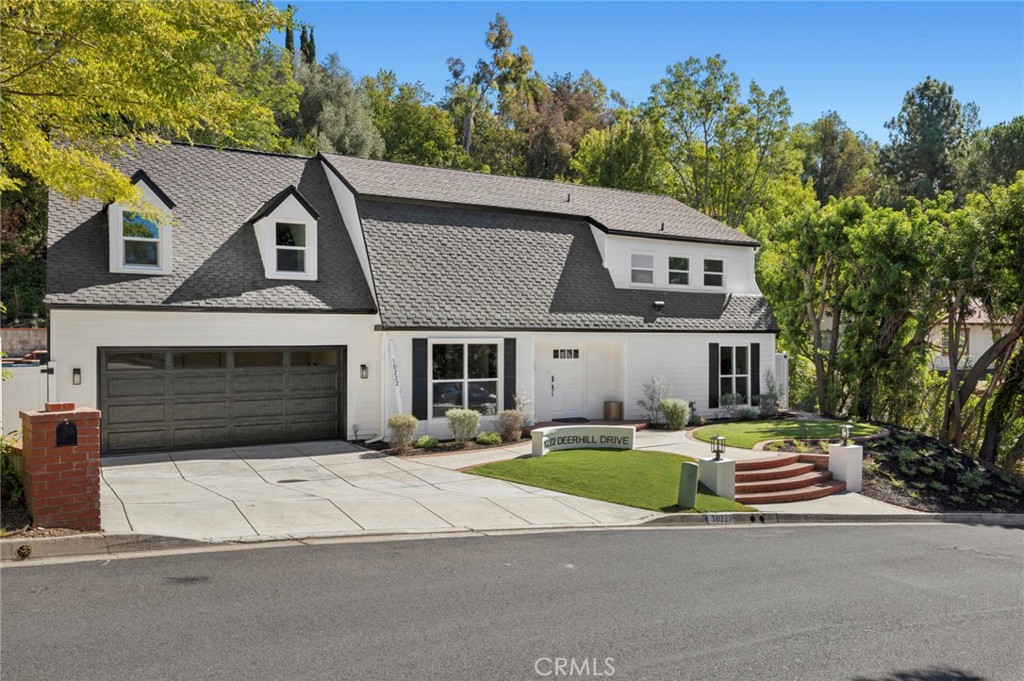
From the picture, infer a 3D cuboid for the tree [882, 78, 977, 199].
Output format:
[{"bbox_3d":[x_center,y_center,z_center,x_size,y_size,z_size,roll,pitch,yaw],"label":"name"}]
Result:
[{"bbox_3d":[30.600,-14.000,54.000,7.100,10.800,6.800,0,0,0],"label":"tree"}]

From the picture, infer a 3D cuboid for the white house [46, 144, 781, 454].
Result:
[{"bbox_3d":[-2.530,-1.560,22.670,19.400,7.650,10.800,0,0,-29],"label":"white house"}]

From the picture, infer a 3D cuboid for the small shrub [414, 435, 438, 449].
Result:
[{"bbox_3d":[-1.938,2.290,16.750,0.550,0.320,0.500,0,0,0],"label":"small shrub"}]

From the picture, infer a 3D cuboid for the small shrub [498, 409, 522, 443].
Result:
[{"bbox_3d":[-0.035,1.956,17.000,0.550,0.760,0.540,0,0,0],"label":"small shrub"}]

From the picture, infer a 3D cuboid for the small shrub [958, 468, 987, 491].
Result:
[{"bbox_3d":[9.037,2.728,14.500,0.550,0.430,0.520,0,0,0],"label":"small shrub"}]

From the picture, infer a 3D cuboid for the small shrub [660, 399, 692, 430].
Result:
[{"bbox_3d":[4.386,1.973,19.700,0.830,0.820,0.800,0,0,0],"label":"small shrub"}]

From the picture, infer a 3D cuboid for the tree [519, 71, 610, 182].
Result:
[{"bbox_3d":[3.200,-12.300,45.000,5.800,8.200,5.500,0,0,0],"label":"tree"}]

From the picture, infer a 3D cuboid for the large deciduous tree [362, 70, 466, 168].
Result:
[{"bbox_3d":[-5.000,-8.900,38.000,5.500,10.000,5.500,0,0,0],"label":"large deciduous tree"}]

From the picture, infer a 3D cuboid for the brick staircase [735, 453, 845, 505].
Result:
[{"bbox_3d":[5.120,2.700,14.370,3.100,0.620,1.400,0,0,-29],"label":"brick staircase"}]

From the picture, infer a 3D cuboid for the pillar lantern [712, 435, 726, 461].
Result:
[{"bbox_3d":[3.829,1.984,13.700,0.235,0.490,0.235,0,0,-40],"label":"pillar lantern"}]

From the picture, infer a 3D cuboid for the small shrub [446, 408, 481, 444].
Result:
[{"bbox_3d":[-1.096,1.932,16.700,0.760,0.790,0.700,0,0,0],"label":"small shrub"}]

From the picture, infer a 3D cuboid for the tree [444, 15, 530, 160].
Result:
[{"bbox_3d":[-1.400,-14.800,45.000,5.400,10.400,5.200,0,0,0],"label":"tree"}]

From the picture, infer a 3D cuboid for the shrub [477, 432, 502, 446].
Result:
[{"bbox_3d":[-0.527,2.318,17.300,0.620,0.330,0.550,0,0,0],"label":"shrub"}]

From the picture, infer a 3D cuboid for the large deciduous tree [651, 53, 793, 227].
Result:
[{"bbox_3d":[10.158,-7.400,36.000,7.300,13.000,7.000,0,0,0],"label":"large deciduous tree"}]

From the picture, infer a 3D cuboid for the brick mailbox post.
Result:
[{"bbox_3d":[-3.860,1.090,6.330,0.520,1.080,0.540,0,0,-40],"label":"brick mailbox post"}]

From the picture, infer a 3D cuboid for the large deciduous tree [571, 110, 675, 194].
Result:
[{"bbox_3d":[5.300,-6.200,36.000,5.200,10.000,5.200,0,0,0],"label":"large deciduous tree"}]

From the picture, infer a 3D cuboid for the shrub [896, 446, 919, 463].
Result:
[{"bbox_3d":[8.778,2.530,16.400,0.500,0.330,0.470,0,0,0],"label":"shrub"}]

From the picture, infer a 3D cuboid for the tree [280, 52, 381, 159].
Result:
[{"bbox_3d":[-8.600,-9.000,36.000,5.200,10.000,5.200,0,0,0],"label":"tree"}]

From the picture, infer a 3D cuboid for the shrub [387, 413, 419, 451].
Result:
[{"bbox_3d":[-2.331,1.946,15.800,0.660,0.790,0.630,0,0,0],"label":"shrub"}]

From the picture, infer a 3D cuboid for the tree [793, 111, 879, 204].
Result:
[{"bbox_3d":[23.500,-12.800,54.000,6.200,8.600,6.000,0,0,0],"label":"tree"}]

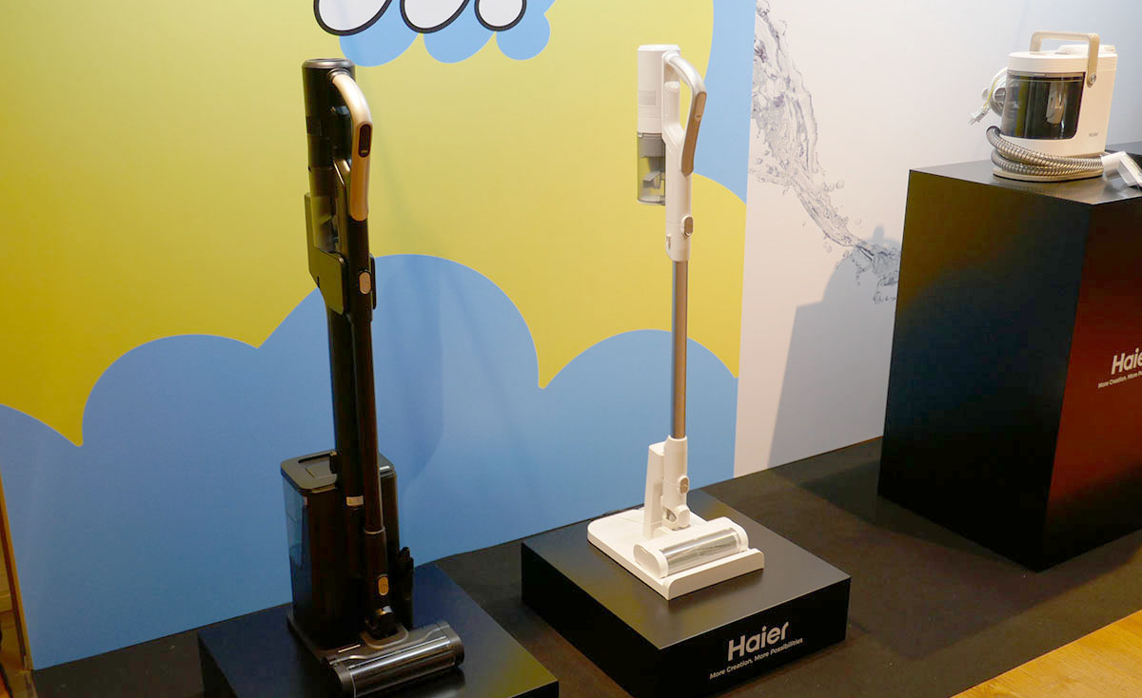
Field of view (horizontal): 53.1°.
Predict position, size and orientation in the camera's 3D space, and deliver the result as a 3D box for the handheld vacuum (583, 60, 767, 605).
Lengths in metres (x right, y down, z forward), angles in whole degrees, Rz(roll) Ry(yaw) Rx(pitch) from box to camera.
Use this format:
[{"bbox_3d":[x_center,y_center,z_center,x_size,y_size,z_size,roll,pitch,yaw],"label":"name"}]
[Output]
[{"bbox_3d":[0.210,-0.067,2.324,0.248,1.070,0.345,-11,21,-30],"label":"handheld vacuum"}]

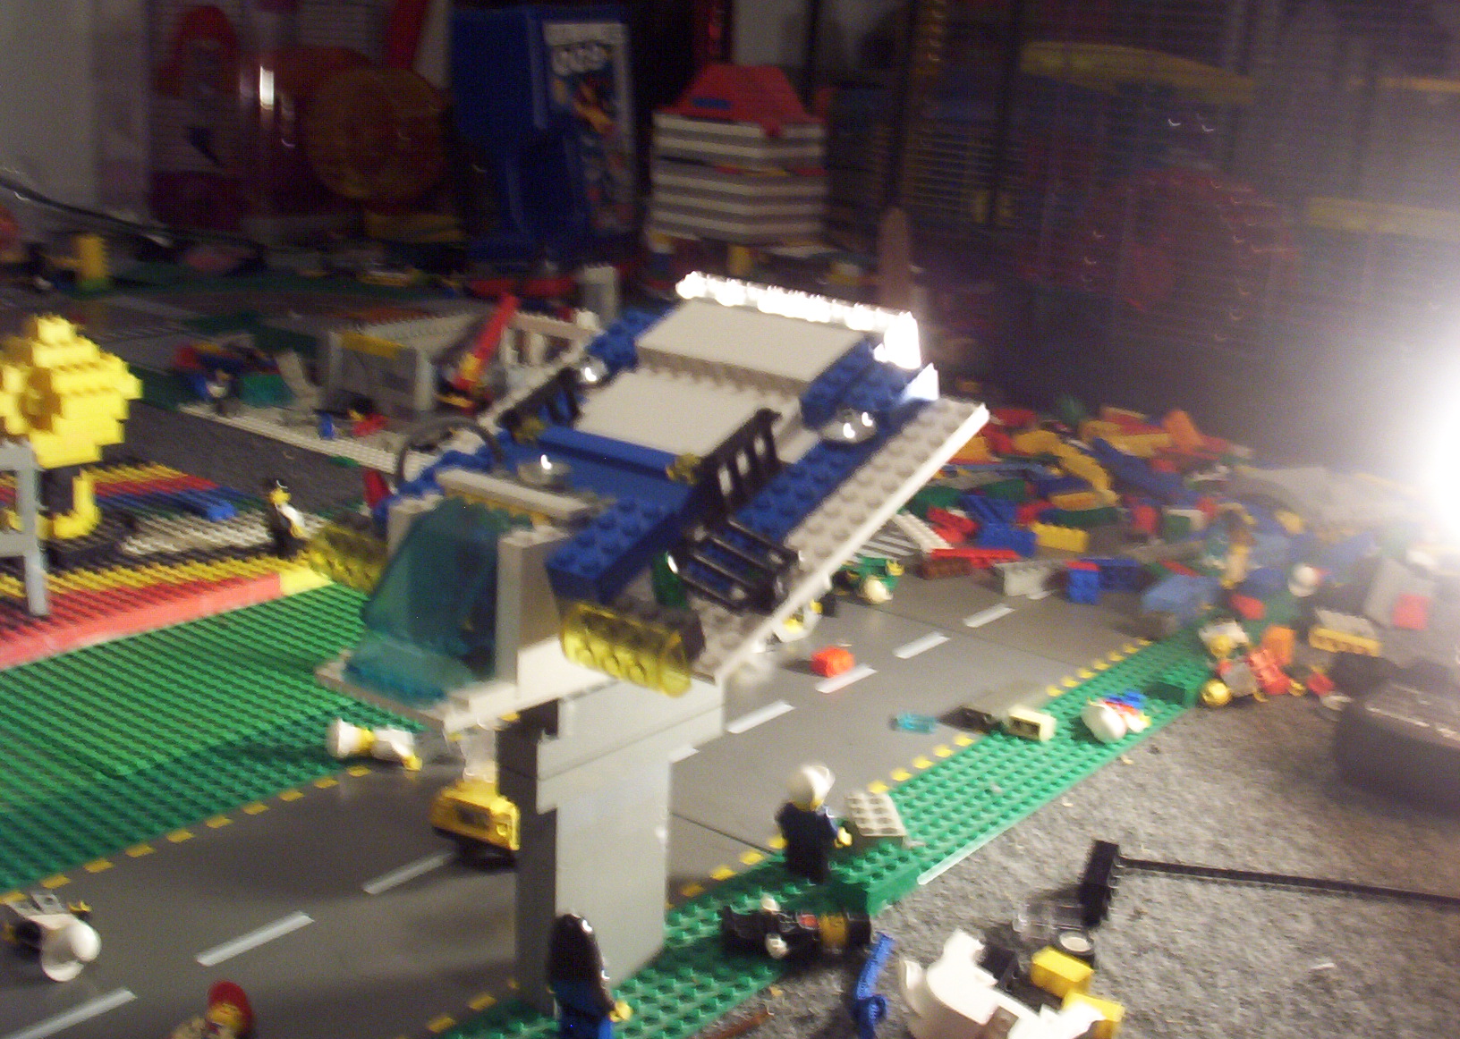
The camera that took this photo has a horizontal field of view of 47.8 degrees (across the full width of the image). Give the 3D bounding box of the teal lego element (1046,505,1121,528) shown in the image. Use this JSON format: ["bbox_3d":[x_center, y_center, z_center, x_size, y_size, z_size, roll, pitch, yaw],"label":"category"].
[{"bbox_3d":[0.217,-0.002,1.014,0.048,0.011,0.016,-1,15,-10],"label":"teal lego element"}]

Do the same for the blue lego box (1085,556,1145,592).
[{"bbox_3d":[0.207,0.031,0.895,0.032,0.015,0.011,1,16,-9],"label":"blue lego box"}]

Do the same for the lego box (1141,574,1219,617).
[{"bbox_3d":[0.235,0.040,0.855,0.032,0.017,0.024,13,18,31],"label":"lego box"}]

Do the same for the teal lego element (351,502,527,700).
[{"bbox_3d":[-0.077,0.021,0.434,0.034,0.043,0.034,14,18,39],"label":"teal lego element"}]

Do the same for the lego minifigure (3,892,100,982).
[{"bbox_3d":[-0.206,0.126,0.503,0.024,0.017,0.041,-10,19,-36],"label":"lego minifigure"}]

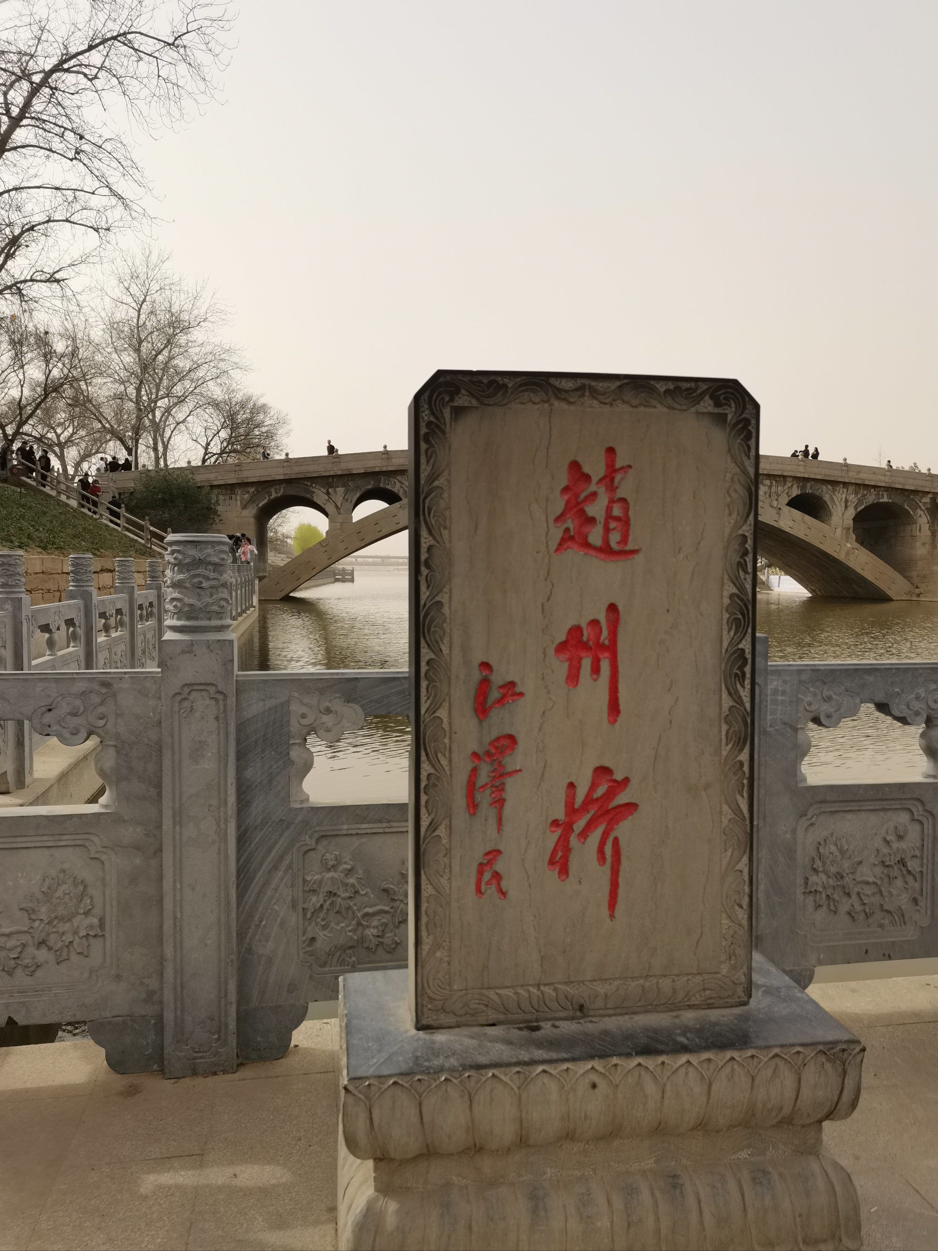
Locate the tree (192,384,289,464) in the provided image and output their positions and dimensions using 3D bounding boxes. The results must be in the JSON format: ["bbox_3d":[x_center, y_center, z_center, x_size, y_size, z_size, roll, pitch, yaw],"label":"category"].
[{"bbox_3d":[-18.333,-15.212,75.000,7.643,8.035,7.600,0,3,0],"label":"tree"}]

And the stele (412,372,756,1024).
[{"bbox_3d":[0.242,0.155,2.011,0.725,1.338,0.130,-1,3,-8],"label":"stele"}]

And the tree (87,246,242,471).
[{"bbox_3d":[-23.652,-20.084,73.000,11.637,18.983,11.000,0,3,0],"label":"tree"}]

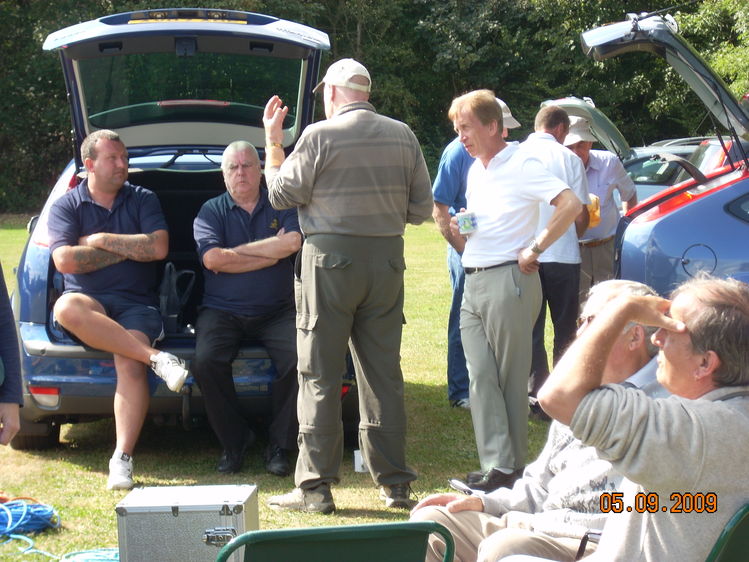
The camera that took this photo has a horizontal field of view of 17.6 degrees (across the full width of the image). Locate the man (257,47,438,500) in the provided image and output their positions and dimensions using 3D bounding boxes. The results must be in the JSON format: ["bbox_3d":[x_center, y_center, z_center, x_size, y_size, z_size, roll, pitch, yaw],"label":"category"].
[{"bbox_3d":[-0.106,0.008,9.500,0.600,1.760,0.500,-1,3,-23],"label":"man"}]

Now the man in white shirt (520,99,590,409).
[{"bbox_3d":[0.988,-0.118,13.300,0.500,1.679,0.400,2,3,35],"label":"man in white shirt"}]

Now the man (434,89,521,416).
[{"bbox_3d":[0.572,-0.157,13.600,0.450,1.734,0.480,2,3,33],"label":"man"}]

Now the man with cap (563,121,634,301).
[{"bbox_3d":[1.303,-0.130,14.100,0.520,1.654,0.400,2,3,37],"label":"man with cap"}]

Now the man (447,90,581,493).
[{"bbox_3d":[0.582,0.030,10.300,0.450,1.679,0.520,-2,3,-38],"label":"man"}]

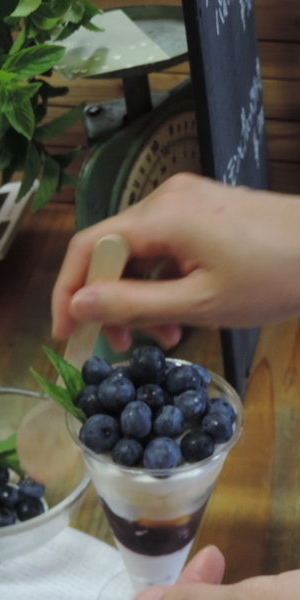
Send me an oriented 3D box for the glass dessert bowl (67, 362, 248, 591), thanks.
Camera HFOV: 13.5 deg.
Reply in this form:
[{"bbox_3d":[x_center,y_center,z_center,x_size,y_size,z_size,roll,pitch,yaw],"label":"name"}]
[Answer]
[{"bbox_3d":[0.003,0.101,0.601,0.078,0.125,0.078,0,36,0],"label":"glass dessert bowl"}]

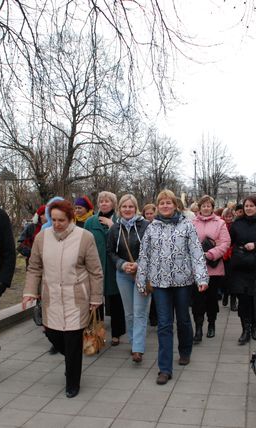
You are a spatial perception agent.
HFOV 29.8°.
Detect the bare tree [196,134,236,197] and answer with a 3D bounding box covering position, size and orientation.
[{"bbox_3d":[10.685,-4.009,58.000,5.070,11.180,5.070,-1,0,0],"label":"bare tree"}]

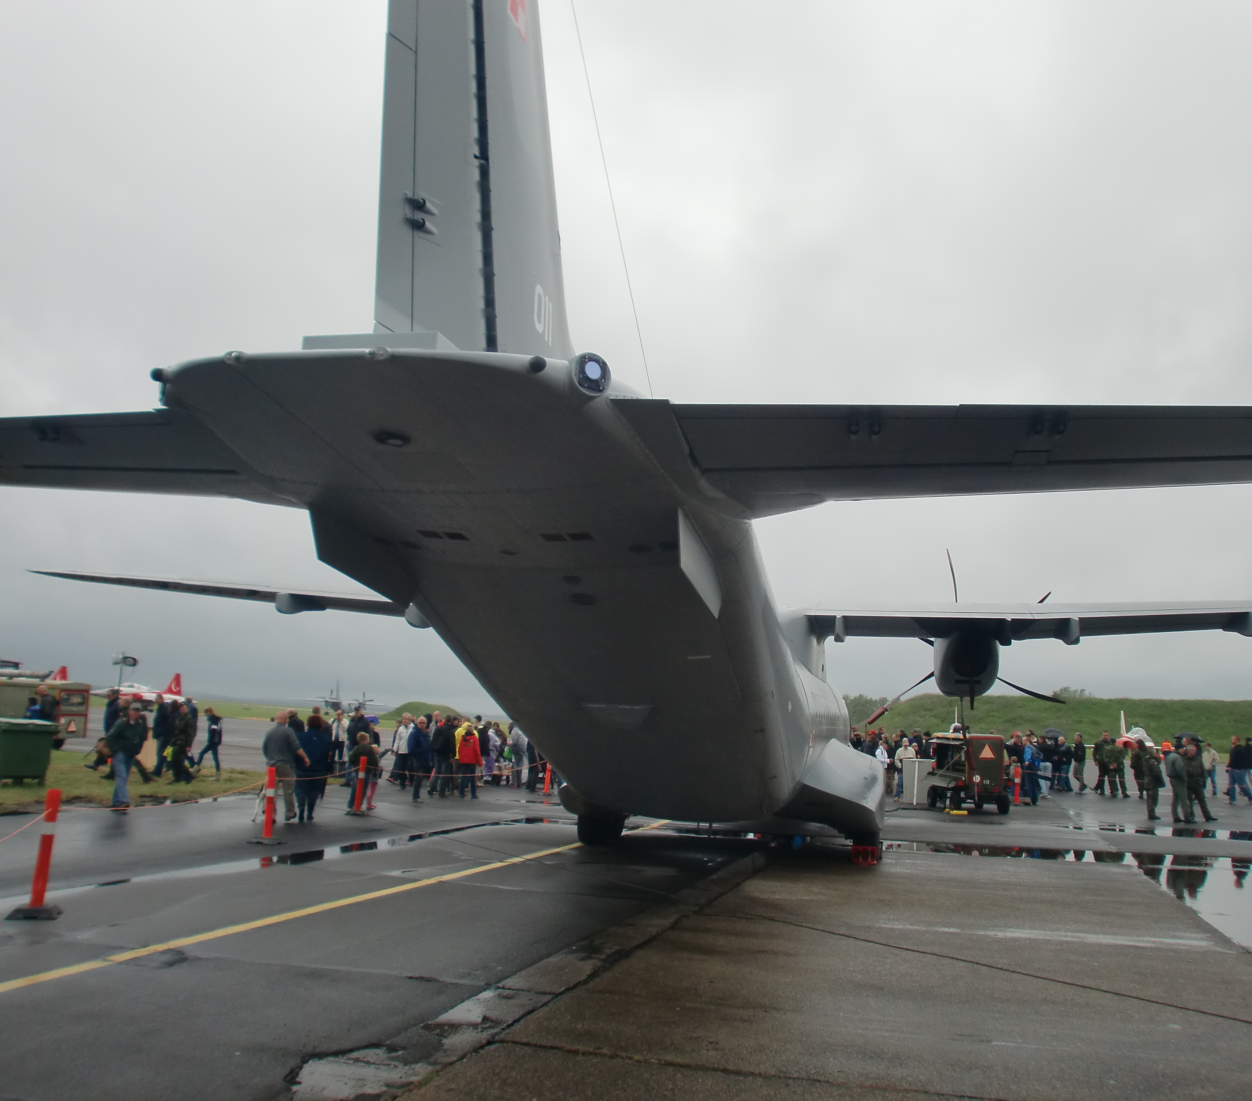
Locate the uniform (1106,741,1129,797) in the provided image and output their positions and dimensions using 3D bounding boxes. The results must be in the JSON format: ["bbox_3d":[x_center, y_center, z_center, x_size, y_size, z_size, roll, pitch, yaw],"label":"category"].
[{"bbox_3d":[14.485,6.457,32.500,0.640,1.620,0.450,0,-9,18],"label":"uniform"}]

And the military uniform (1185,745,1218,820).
[{"bbox_3d":[13.354,5.421,25.601,0.640,1.737,0.520,2,-9,9],"label":"military uniform"}]

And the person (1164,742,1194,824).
[{"bbox_3d":[12.586,5.333,25.001,0.520,1.722,0.520,6,-9,-17],"label":"person"}]

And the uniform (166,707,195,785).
[{"bbox_3d":[-9.779,4.229,24.200,0.580,1.740,0.520,8,-10,-28],"label":"uniform"}]

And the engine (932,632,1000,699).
[{"bbox_3d":[5.440,1.730,17.700,1.070,1.170,3.700,1,-9,14],"label":"engine"}]

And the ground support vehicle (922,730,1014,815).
[{"bbox_3d":[8.001,5.226,25.900,1.380,1.760,2.250,4,-9,-5],"label":"ground support vehicle"}]

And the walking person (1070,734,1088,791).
[{"bbox_3d":[13.387,6.284,32.501,0.460,1.763,0.500,8,-10,-29],"label":"walking person"}]

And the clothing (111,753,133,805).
[{"bbox_3d":[-8.284,3.764,18.100,0.340,0.906,0.340,6,-9,-17],"label":"clothing"}]

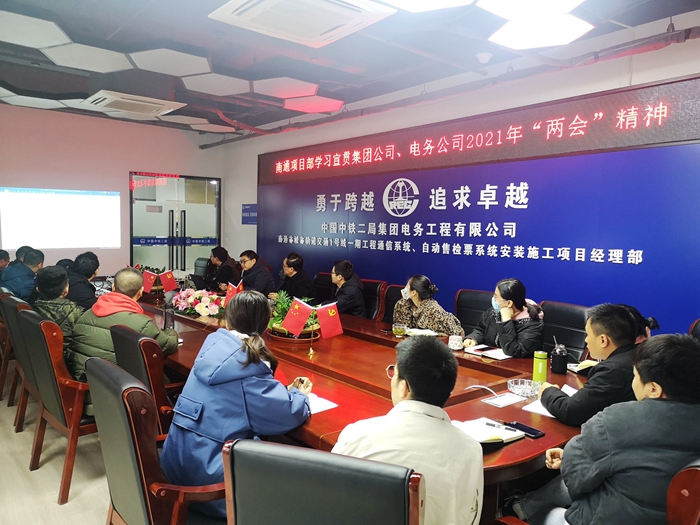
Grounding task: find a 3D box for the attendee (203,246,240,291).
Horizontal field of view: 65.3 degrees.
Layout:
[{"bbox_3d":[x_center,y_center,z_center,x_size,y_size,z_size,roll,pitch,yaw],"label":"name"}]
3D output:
[{"bbox_3d":[-1.785,0.434,7.380,0.780,1.290,0.550,0,4,-22],"label":"attendee"}]

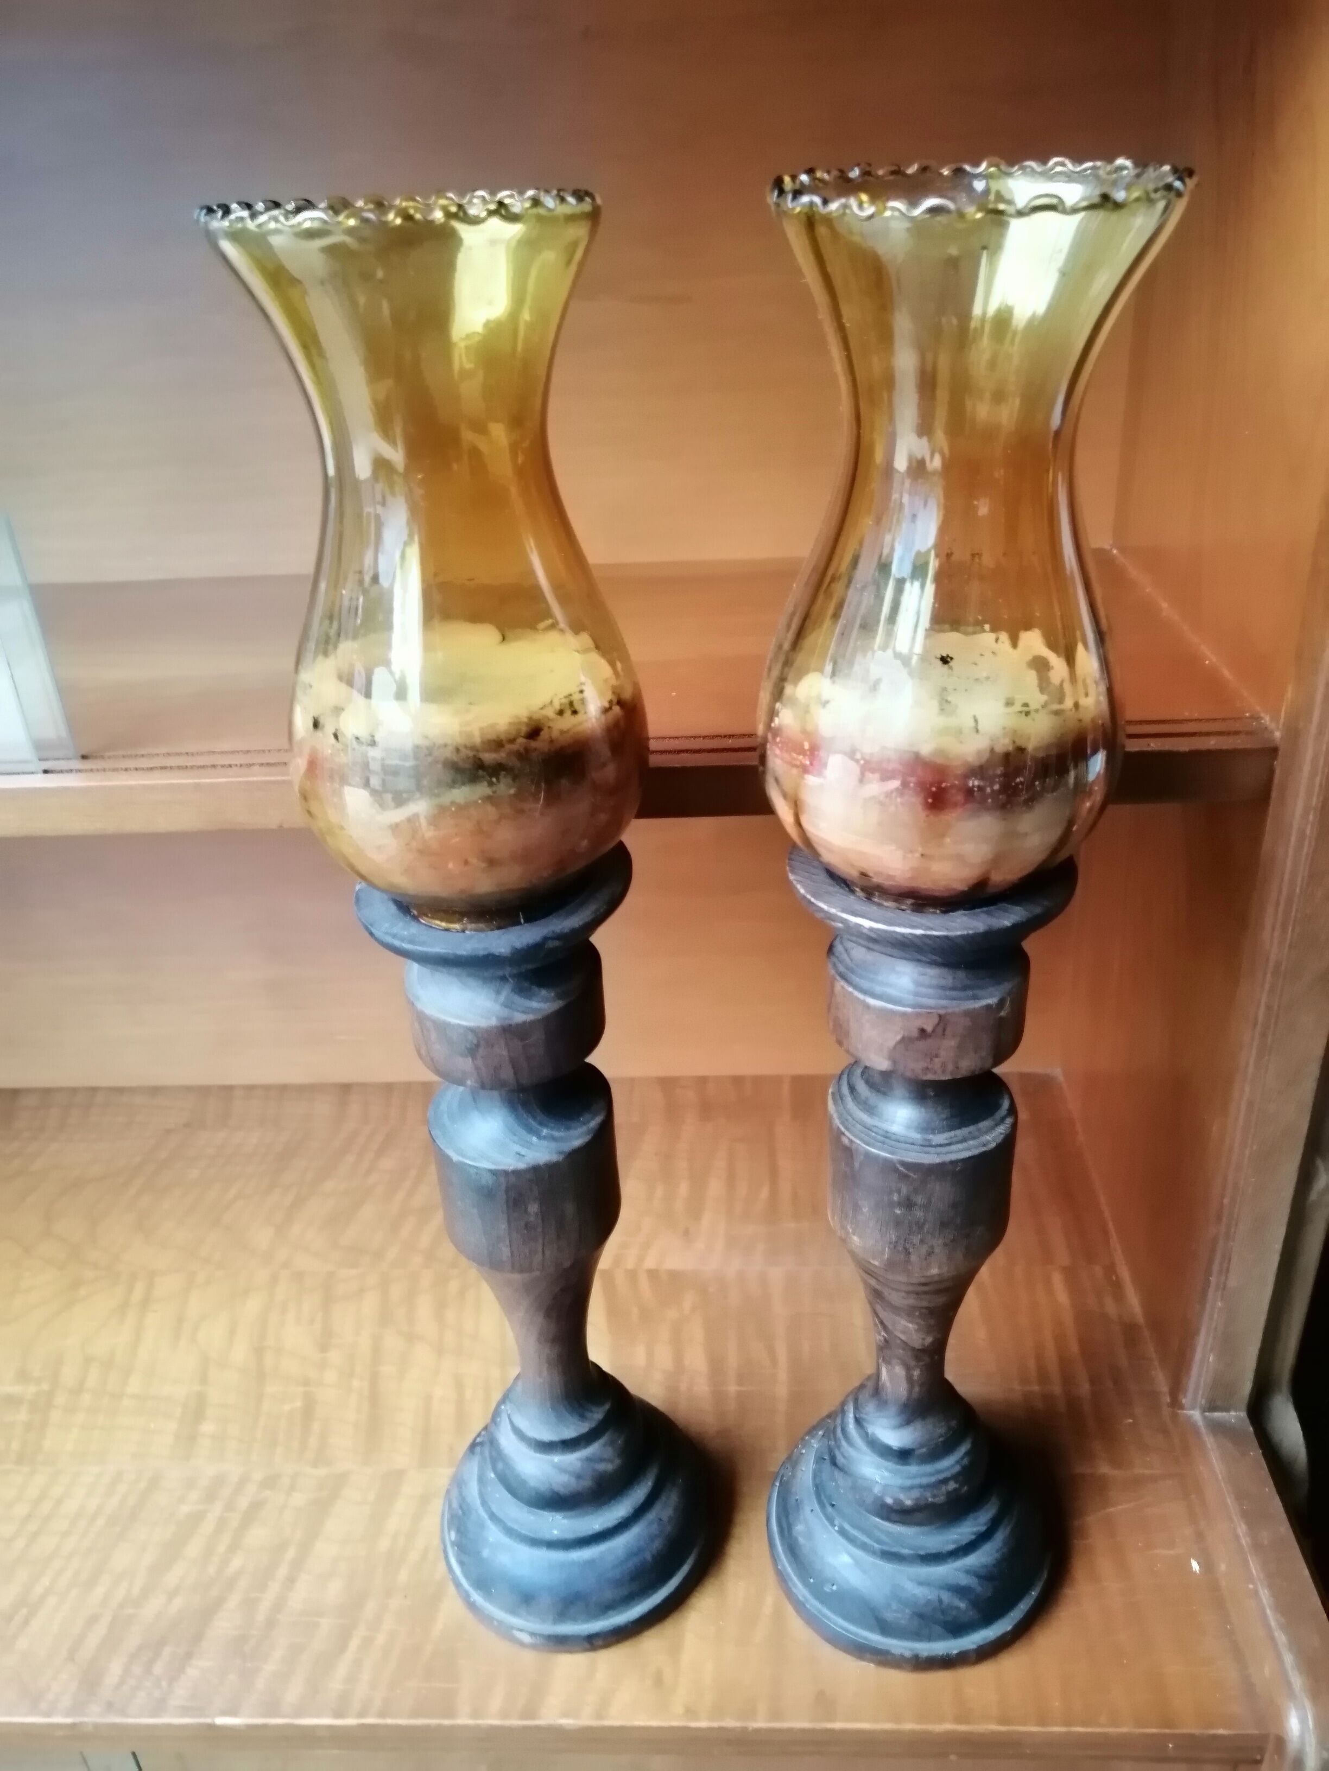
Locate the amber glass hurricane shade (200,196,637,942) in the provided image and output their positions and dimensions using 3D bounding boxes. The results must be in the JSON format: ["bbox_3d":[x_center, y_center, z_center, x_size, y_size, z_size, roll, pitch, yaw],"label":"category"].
[{"bbox_3d":[-0.056,-0.079,0.357,0.100,0.188,0.100,-4,29,0],"label":"amber glass hurricane shade"}]

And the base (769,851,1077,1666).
[{"bbox_3d":[0.088,0.126,0.461,0.114,0.305,0.114,-4,29,0],"label":"base"}]

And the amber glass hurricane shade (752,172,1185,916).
[{"bbox_3d":[0.073,-0.081,0.341,0.099,0.185,0.099,-4,31,0],"label":"amber glass hurricane shade"}]

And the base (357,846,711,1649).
[{"bbox_3d":[-0.043,0.129,0.476,0.114,0.303,0.114,-4,29,0],"label":"base"}]

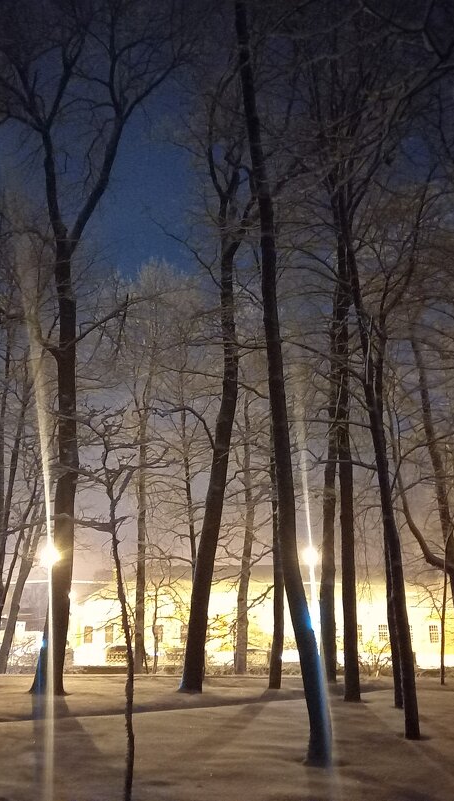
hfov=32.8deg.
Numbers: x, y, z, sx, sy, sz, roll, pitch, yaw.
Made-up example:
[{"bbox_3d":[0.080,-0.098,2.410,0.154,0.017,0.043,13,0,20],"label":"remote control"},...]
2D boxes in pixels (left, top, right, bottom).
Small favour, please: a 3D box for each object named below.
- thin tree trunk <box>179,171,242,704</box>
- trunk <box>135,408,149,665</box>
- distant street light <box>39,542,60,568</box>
[{"bbox_3d":[-0.308,0.289,23.862,0.680,16.437,0.600,5,-17,-1],"label":"thin tree trunk"},{"bbox_3d":[-3.696,5.819,33.873,0.400,11.571,0.370,1,-17,-6],"label":"trunk"},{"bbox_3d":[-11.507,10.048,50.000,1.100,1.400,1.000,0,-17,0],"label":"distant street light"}]

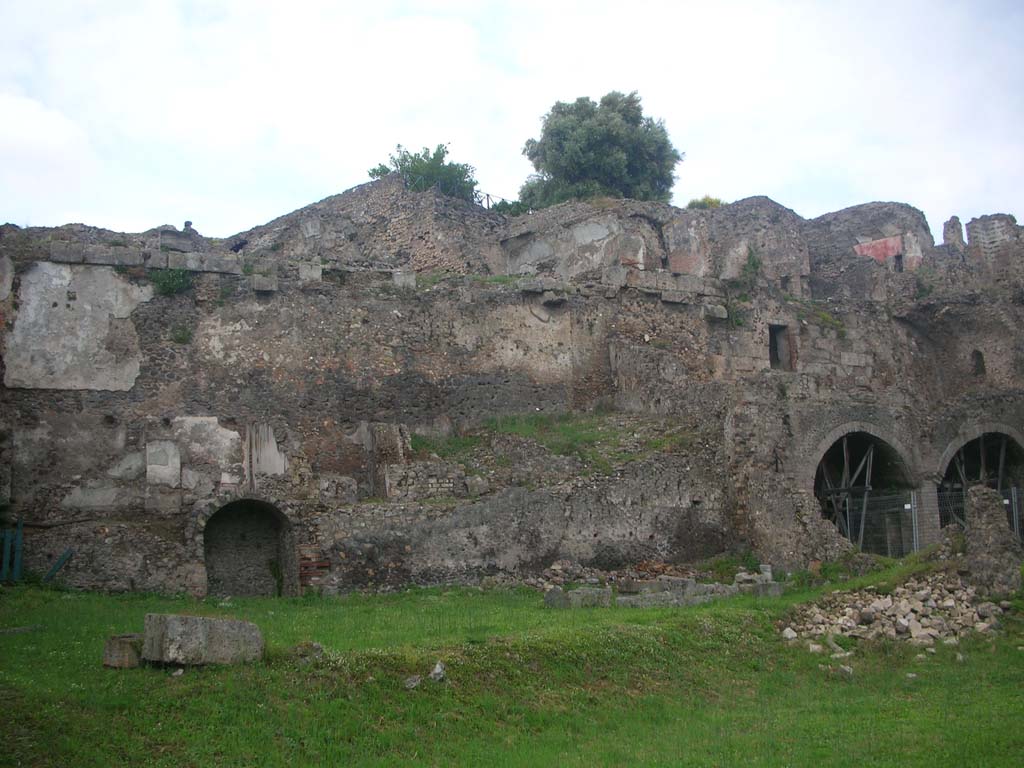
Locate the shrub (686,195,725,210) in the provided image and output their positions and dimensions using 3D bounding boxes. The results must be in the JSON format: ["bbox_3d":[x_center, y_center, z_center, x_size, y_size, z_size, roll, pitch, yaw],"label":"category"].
[{"bbox_3d":[7.656,-7.181,40.964,1.500,0.750,1.200,2,-9,-17],"label":"shrub"}]

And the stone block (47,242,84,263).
[{"bbox_3d":[-12.582,-3.639,29.251,0.862,0.494,0.550,2,-8,-23],"label":"stone block"}]

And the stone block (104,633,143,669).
[{"bbox_3d":[-4.627,3.178,12.300,0.390,0.400,0.420,-1,-9,0],"label":"stone block"}]

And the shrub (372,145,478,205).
[{"bbox_3d":[-3.219,-7.656,37.657,4.000,2.200,3.000,2,-9,-17],"label":"shrub"}]

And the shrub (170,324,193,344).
[{"bbox_3d":[-9.525,-1.388,29.782,0.595,0.554,0.400,2,-8,-23],"label":"shrub"}]

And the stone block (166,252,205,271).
[{"bbox_3d":[-8.882,-3.314,28.125,0.980,0.450,0.550,2,-9,-17],"label":"stone block"}]

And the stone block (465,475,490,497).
[{"bbox_3d":[-1.036,3.012,30.563,0.616,0.585,0.550,0,-8,-15],"label":"stone block"}]

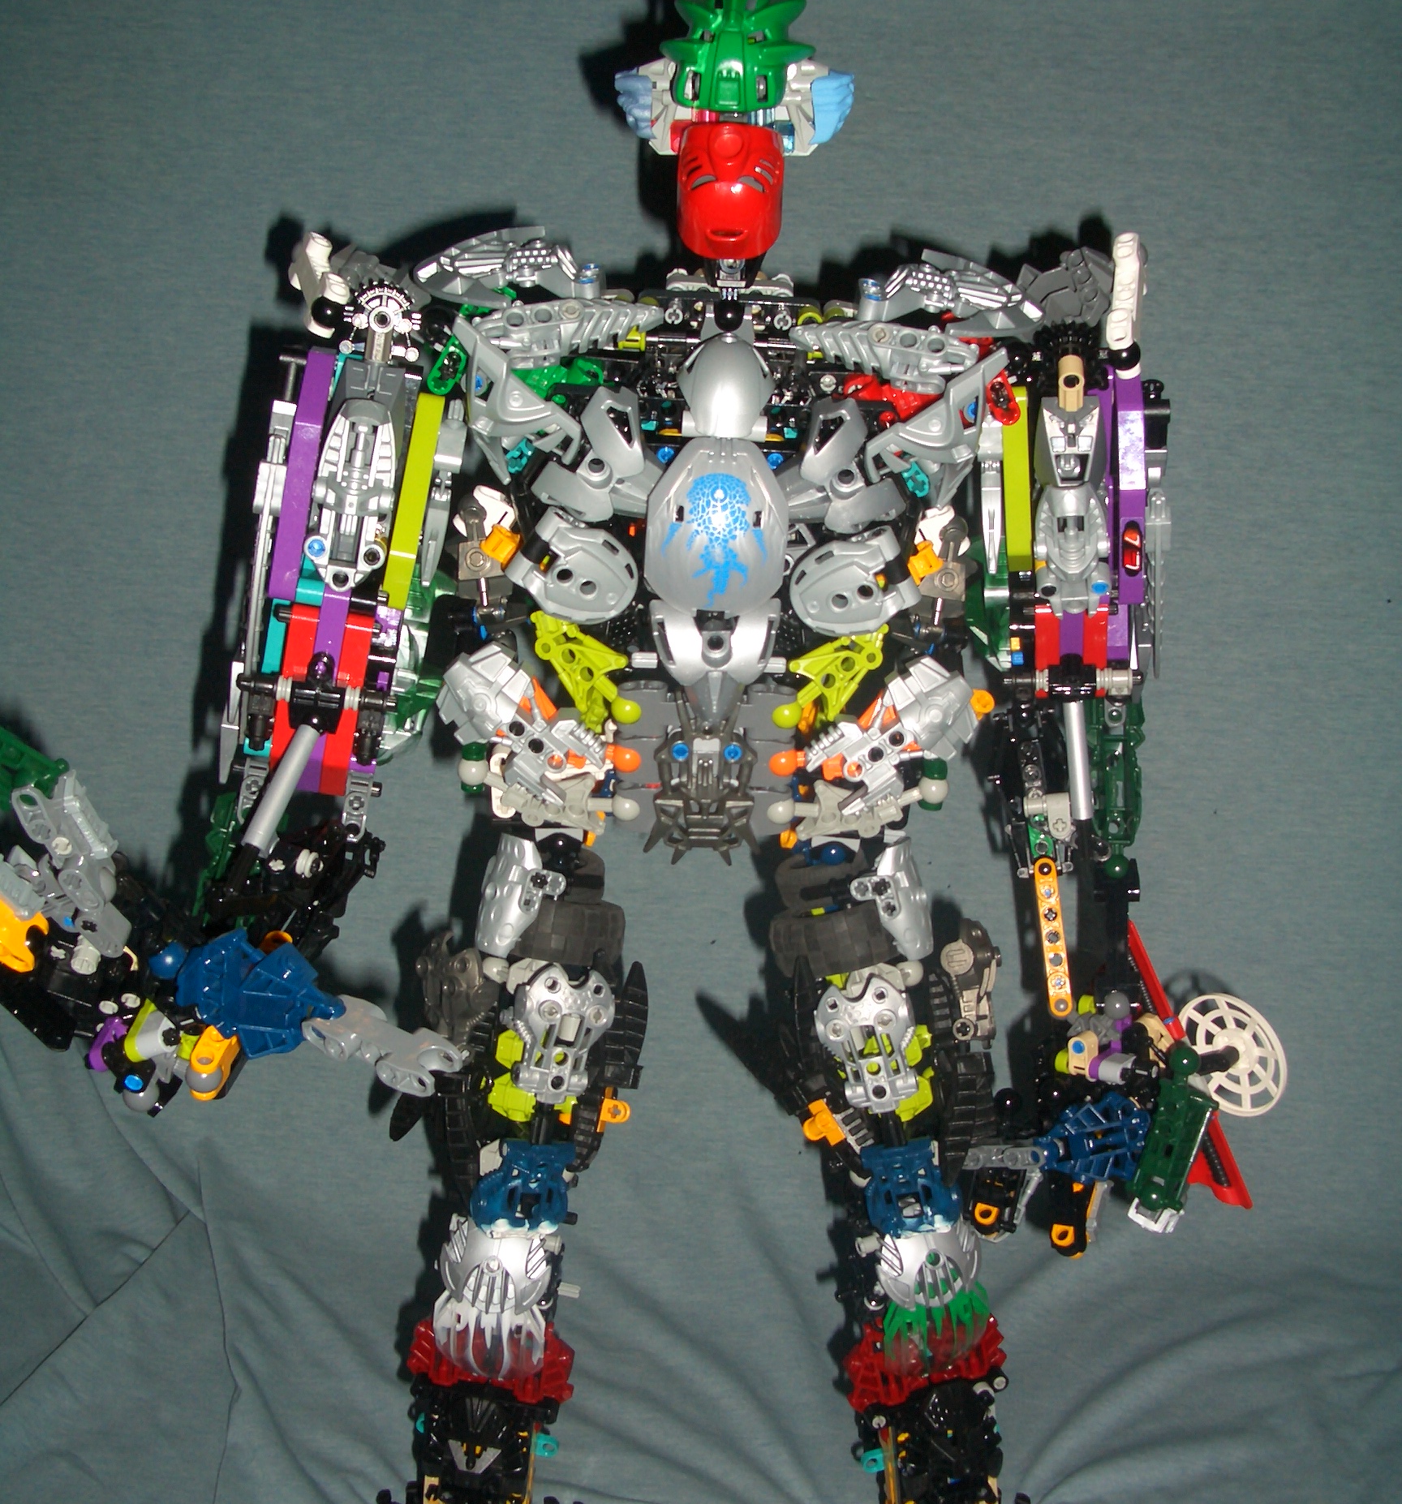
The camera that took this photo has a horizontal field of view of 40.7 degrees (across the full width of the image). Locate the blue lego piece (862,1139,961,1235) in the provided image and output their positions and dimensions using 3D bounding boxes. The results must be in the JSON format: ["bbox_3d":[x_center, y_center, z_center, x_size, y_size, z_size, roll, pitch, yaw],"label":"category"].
[{"bbox_3d":[0.072,0.149,0.645,0.033,0.041,0.016,-9,21,4],"label":"blue lego piece"}]

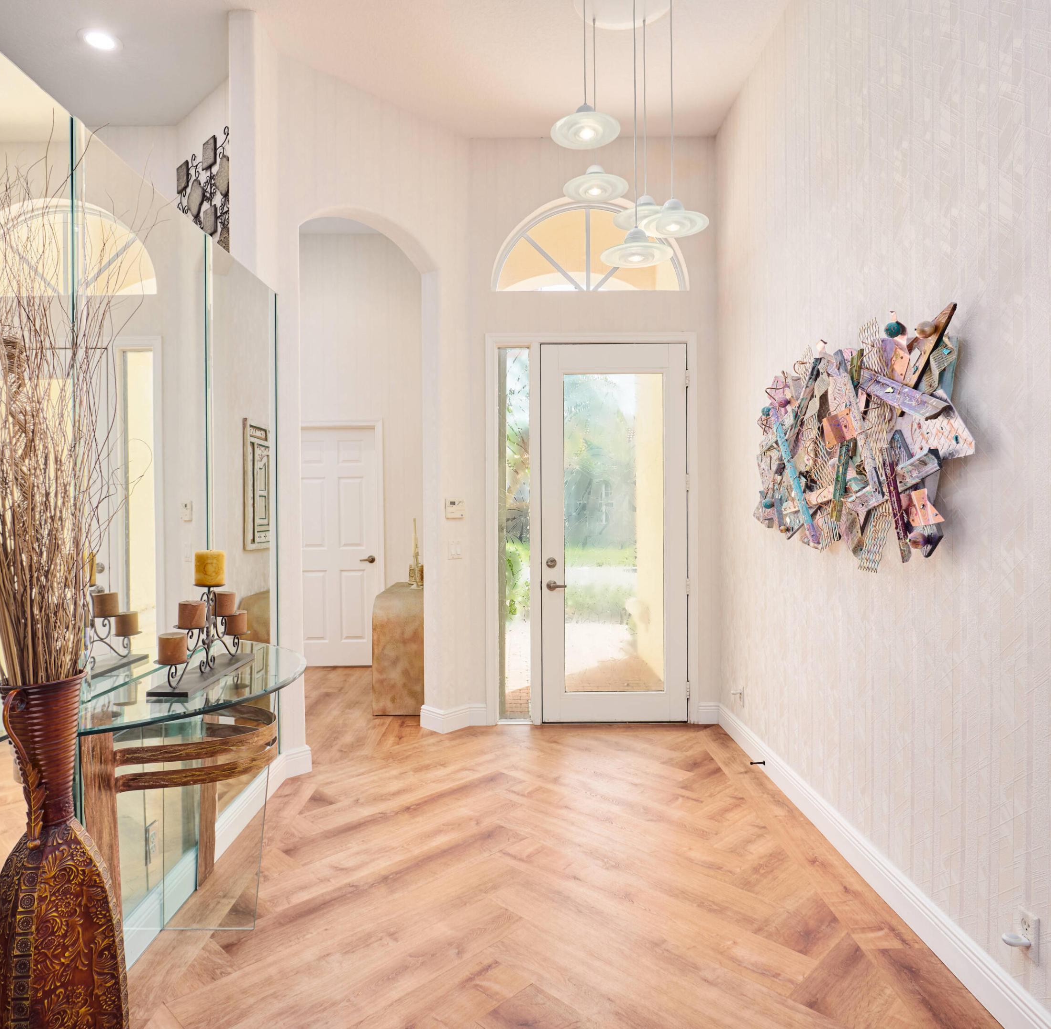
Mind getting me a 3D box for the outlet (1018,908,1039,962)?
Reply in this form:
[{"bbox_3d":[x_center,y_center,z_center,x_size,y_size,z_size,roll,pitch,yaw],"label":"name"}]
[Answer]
[{"bbox_3d":[1.264,1.058,1.795,0.012,0.118,0.072,0,1,-1],"label":"outlet"}]

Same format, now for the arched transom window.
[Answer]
[{"bbox_3d":[0.406,-1.677,4.486,1.220,0.590,0.090,0,1,-1],"label":"arched transom window"}]

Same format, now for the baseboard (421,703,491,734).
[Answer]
[{"bbox_3d":[-0.444,1.253,4.380,0.420,0.135,0.170,0,1,-1],"label":"baseboard"}]

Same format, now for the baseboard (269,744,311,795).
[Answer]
[{"bbox_3d":[-1.173,1.268,3.528,0.100,0.135,0.370,0,1,11],"label":"baseboard"}]

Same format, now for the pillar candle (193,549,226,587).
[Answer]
[{"bbox_3d":[-0.981,0.168,2.206,0.087,0.100,0.087,0,1,-1],"label":"pillar candle"}]

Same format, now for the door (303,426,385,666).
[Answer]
[{"bbox_3d":[-1.622,0.277,6.143,0.800,2.060,0.060,0,1,-1],"label":"door"}]

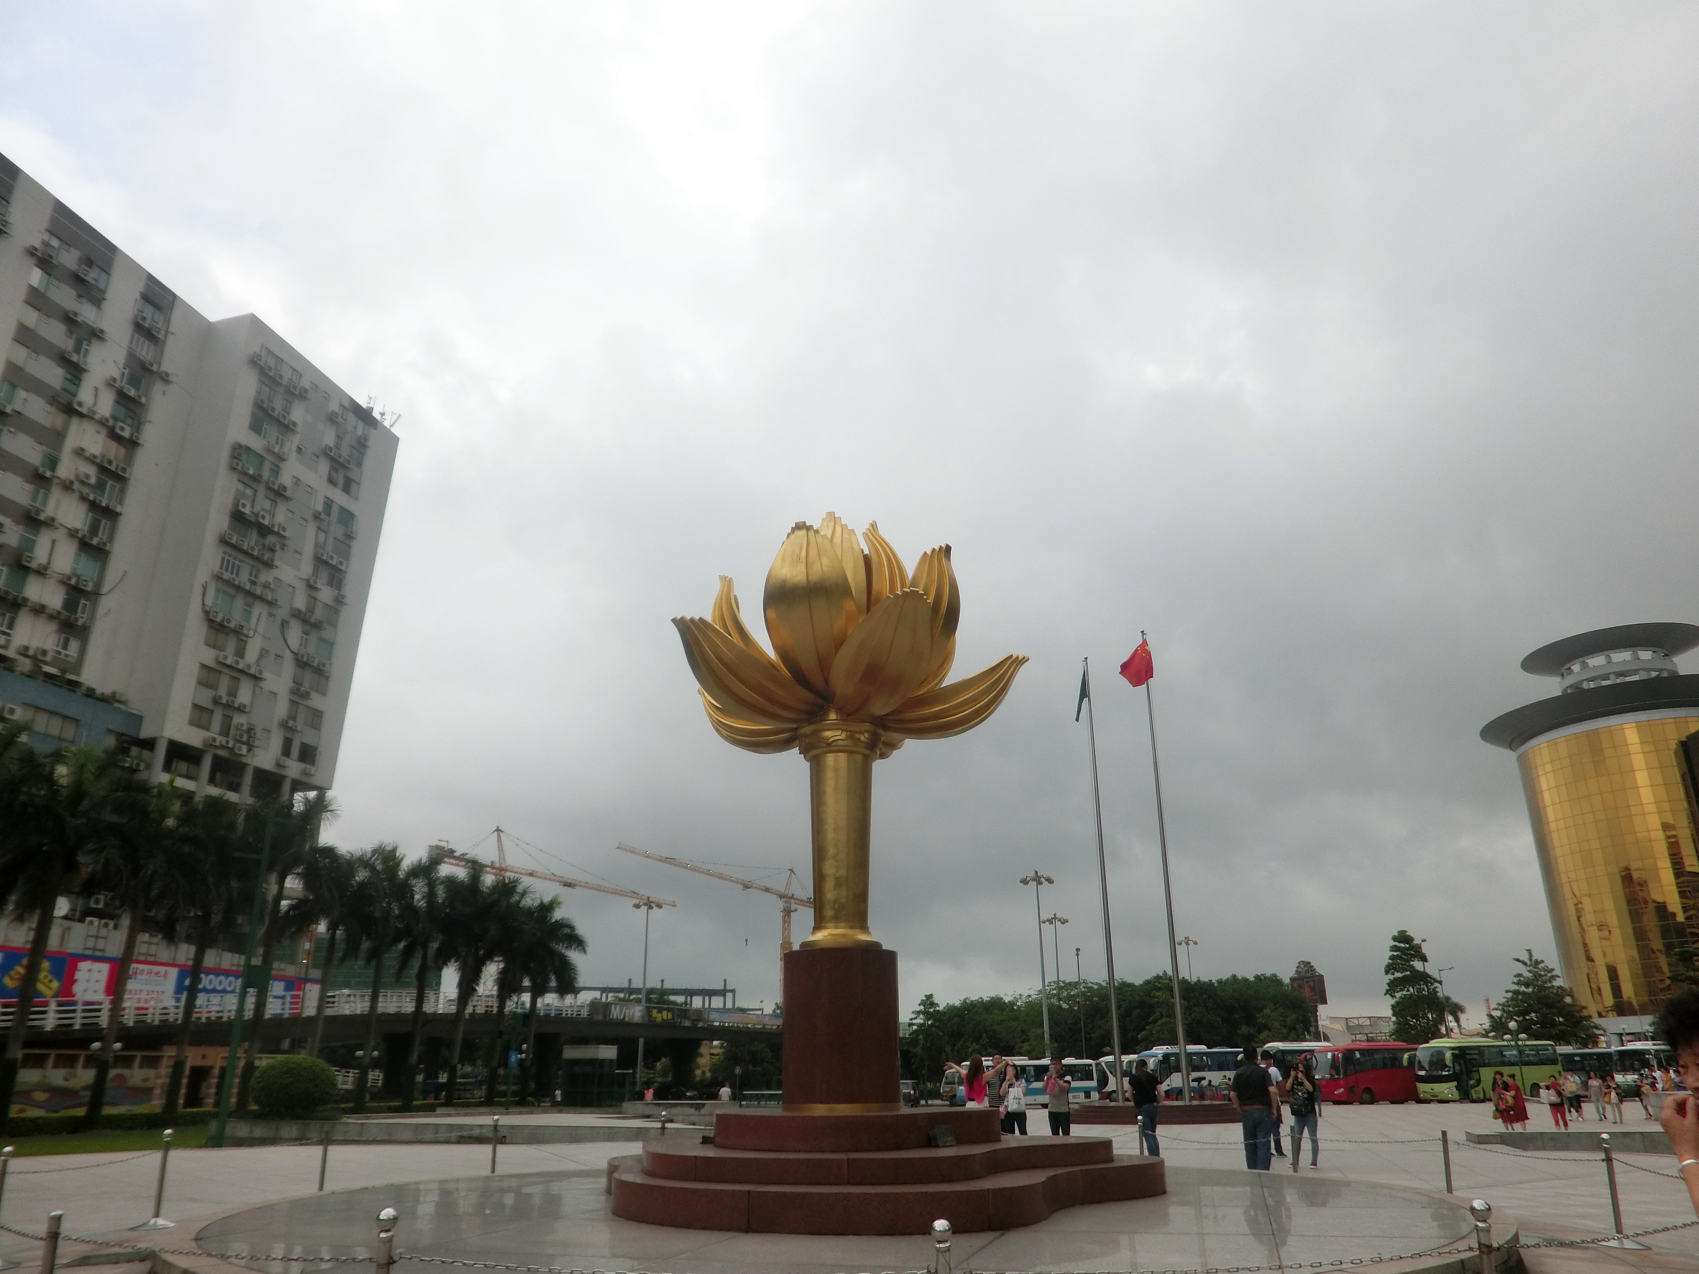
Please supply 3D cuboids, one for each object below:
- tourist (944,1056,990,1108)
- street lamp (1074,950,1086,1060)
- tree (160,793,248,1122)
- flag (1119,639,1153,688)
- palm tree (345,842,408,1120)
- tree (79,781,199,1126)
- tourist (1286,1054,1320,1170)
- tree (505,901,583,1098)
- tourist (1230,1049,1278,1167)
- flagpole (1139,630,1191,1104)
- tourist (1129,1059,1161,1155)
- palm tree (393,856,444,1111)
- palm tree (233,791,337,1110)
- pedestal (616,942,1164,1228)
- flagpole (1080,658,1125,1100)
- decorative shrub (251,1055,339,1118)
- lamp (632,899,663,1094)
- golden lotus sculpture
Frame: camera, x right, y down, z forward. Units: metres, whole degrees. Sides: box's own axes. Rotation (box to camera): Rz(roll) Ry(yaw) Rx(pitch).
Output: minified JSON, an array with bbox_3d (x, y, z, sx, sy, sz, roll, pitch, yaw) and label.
[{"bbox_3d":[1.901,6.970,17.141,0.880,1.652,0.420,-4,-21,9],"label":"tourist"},{"bbox_3d":[14.416,23.750,72.218,0.450,9.071,0.500,0,-20,0],"label":"street lamp"},{"bbox_3d":[-25.980,11.959,44.702,3.700,11.966,3.700,0,-20,0],"label":"tree"},{"bbox_3d":[10.821,0.995,44.460,1.300,1.960,0.700,-1,-21,0],"label":"flag"},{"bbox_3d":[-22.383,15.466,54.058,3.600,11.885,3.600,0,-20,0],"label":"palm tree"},{"bbox_3d":[-23.571,10.078,38.674,4.200,10.830,4.200,-1,-21,0],"label":"tree"},{"bbox_3d":[7.124,7.466,18.536,0.550,1.570,0.450,-7,-21,16],"label":"tourist"},{"bbox_3d":[-17.402,19.915,64.660,4.400,10.892,4.400,0,-20,0],"label":"tree"},{"bbox_3d":[5.160,6.037,14.812,0.600,1.710,0.380,-5,-21,13],"label":"tourist"},{"bbox_3d":[11.242,7.670,42.256,0.260,16.860,0.260,0,-20,0],"label":"flagpole"},{"bbox_3d":[5.001,7.989,19.949,0.530,1.620,0.360,-3,-21,6],"label":"tourist"},{"bbox_3d":[-18.579,14.818,51.161,4.000,10.660,4.000,-1,-21,0],"label":"palm tree"},{"bbox_3d":[-21.578,11.546,43.830,4.200,11.680,4.200,-1,-21,0],"label":"palm tree"},{"bbox_3d":[0.277,3.891,10.555,5.000,2.080,4.700,0,-20,0],"label":"pedestal"},{"bbox_3d":[8.922,8.118,41.788,0.220,15.680,0.220,-1,-21,0],"label":"flagpole"},{"bbox_3d":[-13.994,11.254,29.459,2.250,1.505,2.150,0,-20,0],"label":"decorative shrub"},{"bbox_3d":[-13.971,24.403,79.520,2.100,13.220,2.100,0,-20,0],"label":"lamp"},{"bbox_3d":[-0.053,0.796,11.880,3.600,4.650,3.600,-1,-21,0],"label":"golden lotus sculpture"}]

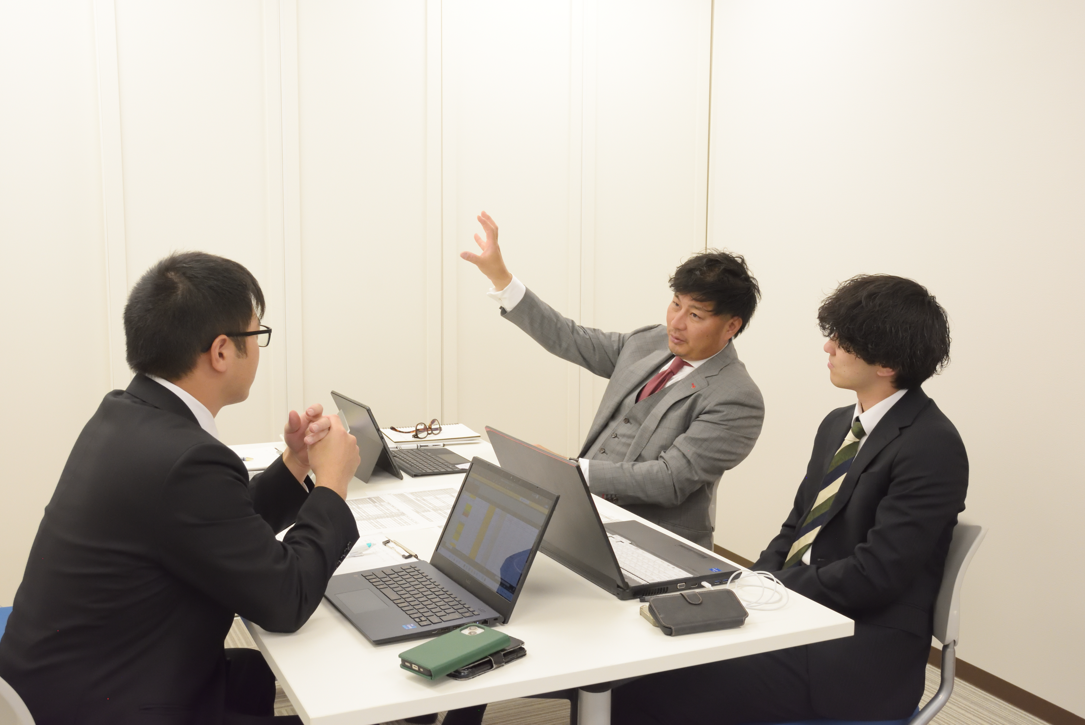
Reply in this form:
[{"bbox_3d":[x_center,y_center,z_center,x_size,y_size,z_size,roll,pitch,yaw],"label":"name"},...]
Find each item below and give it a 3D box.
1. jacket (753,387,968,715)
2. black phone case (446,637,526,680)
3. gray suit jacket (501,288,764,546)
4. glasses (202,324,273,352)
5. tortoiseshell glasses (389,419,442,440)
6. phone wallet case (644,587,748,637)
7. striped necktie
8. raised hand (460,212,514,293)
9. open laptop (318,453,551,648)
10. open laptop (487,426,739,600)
[{"bbox_3d":[0.631,0.359,2.183,0.425,0.610,0.455,-2,7,-19],"label":"jacket"},{"bbox_3d":[-0.095,0.428,1.591,0.076,0.019,0.138,7,9,42],"label":"black phone case"},{"bbox_3d":[0.272,0.168,2.653,0.480,0.750,0.520,-6,9,-42],"label":"gray suit jacket"},{"bbox_3d":[-0.540,-0.039,1.766,0.143,0.042,0.145,6,9,39],"label":"glasses"},{"bbox_3d":[-0.388,0.188,3.208,0.140,0.047,0.138,5,8,33],"label":"tortoiseshell glasses"},{"bbox_3d":[0.252,0.401,1.747,0.138,0.018,0.076,-2,25,-18],"label":"phone wallet case"},{"bbox_3d":[0.548,0.270,2.145,0.050,0.350,0.090,27,-5,-19],"label":"striped necktie"},{"bbox_3d":[-0.134,-0.264,2.580,0.108,0.178,0.090,-11,3,9],"label":"raised hand"},{"bbox_3d":[-0.189,0.303,1.834,0.322,0.205,0.326,-3,8,-28],"label":"open laptop"},{"bbox_3d":[0.124,0.261,2.030,0.344,0.247,0.364,-3,8,-27],"label":"open laptop"}]

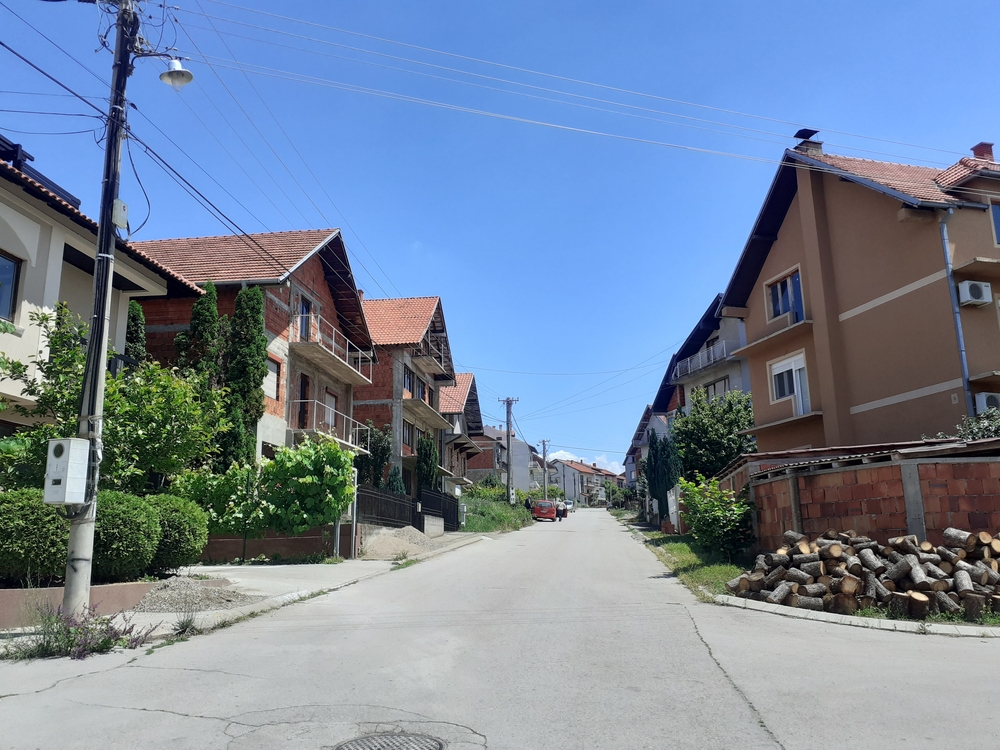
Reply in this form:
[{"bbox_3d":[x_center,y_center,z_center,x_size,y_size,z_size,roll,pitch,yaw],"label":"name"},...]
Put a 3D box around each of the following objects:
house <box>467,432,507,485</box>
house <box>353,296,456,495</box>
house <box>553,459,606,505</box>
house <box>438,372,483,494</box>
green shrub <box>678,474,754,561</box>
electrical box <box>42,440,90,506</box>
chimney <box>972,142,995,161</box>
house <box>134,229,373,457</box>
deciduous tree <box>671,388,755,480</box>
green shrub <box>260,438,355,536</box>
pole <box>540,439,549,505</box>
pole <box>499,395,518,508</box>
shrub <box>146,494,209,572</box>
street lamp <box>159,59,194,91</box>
[{"bbox_3d":[-3.696,13.277,104.146,10.200,10.800,10.200,-2,-12,5],"label":"house"},{"bbox_3d":[-8.650,1.937,45.460,10.500,12.850,11.000,-2,-13,6],"label":"house"},{"bbox_3d":[15.314,24.117,171.837,11.000,9.892,12.600,-8,-14,29],"label":"house"},{"bbox_3d":[-7.552,5.548,56.619,11.500,11.150,11.600,-2,-12,5],"label":"house"},{"bbox_3d":[3.818,2.531,13.756,1.280,1.500,1.250,-2,-12,5],"label":"green shrub"},{"bbox_3d":[-6.152,1.378,11.081,0.420,0.890,0.350,-5,-12,16],"label":"electrical box"},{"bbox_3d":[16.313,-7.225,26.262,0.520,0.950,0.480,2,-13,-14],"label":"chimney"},{"bbox_3d":[-11.016,0.181,27.878,10.750,10.600,10.800,-2,-13,6],"label":"house"},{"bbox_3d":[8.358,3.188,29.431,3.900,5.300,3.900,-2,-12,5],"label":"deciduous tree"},{"bbox_3d":[-5.133,3.000,20.800,2.400,2.550,1.800,-2,-13,6],"label":"green shrub"},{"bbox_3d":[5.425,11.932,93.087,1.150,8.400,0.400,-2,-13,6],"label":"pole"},{"bbox_3d":[0.681,5.691,52.576,1.400,8.500,0.400,-2,-13,6],"label":"pole"},{"bbox_3d":[-5.123,2.514,12.371,1.030,1.250,1.030,-2,-12,5],"label":"shrub"},{"bbox_3d":[-4.845,-4.500,11.700,0.480,0.500,0.480,-2,-13,6],"label":"street lamp"}]

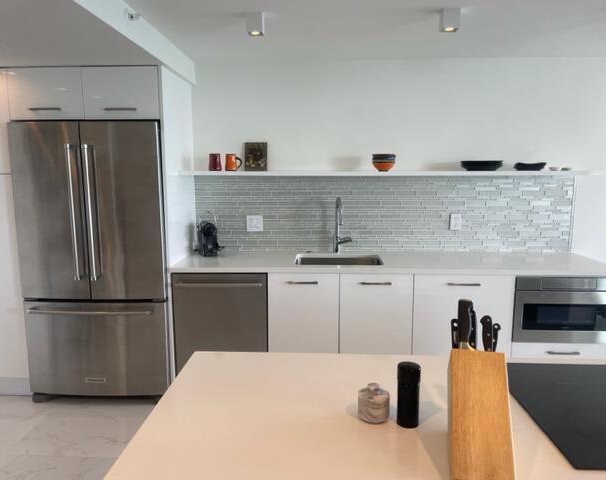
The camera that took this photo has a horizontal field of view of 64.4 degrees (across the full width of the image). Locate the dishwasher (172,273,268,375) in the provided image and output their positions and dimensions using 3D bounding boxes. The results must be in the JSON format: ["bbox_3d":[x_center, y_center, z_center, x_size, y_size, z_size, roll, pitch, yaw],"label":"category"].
[{"bbox_3d":[-0.510,0.562,3.360,0.610,0.783,0.610,0,8,3],"label":"dishwasher"}]

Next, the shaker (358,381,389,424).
[{"bbox_3d":[0.172,0.388,1.165,0.076,0.084,0.076,0,8,3],"label":"shaker"}]

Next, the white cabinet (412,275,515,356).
[{"bbox_3d":[1.013,0.565,3.303,0.614,0.783,0.600,0,8,3],"label":"white cabinet"}]

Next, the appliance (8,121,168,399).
[{"bbox_3d":[-1.300,0.151,3.288,0.908,1.810,0.745,0,9,3],"label":"appliance"}]

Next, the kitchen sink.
[{"bbox_3d":[0.246,0.234,3.290,0.575,0.200,0.430,0,8,3],"label":"kitchen sink"}]

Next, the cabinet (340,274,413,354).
[{"bbox_3d":[0.479,0.562,3.332,0.456,0.783,0.600,0,8,3],"label":"cabinet"}]

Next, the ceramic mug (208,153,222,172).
[{"bbox_3d":[-0.603,-0.523,3.259,0.086,0.113,0.114,0,9,3],"label":"ceramic mug"}]

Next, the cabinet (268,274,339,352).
[{"bbox_3d":[0.021,0.574,3.371,0.457,0.843,0.600,0,9,3],"label":"cabinet"}]

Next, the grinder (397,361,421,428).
[{"bbox_3d":[0.254,0.371,1.150,0.049,0.144,0.049,0,9,3],"label":"grinder"}]

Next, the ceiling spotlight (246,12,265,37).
[{"bbox_3d":[-0.233,-1.070,2.390,0.084,0.092,0.084,0,9,3],"label":"ceiling spotlight"}]

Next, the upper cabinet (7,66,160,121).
[{"bbox_3d":[-1.315,-0.925,3.216,0.932,0.312,0.625,0,8,3],"label":"upper cabinet"}]

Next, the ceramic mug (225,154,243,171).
[{"bbox_3d":[-0.491,-0.549,3.418,0.125,0.116,0.086,0,8,3],"label":"ceramic mug"}]

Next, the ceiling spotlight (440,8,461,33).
[{"bbox_3d":[0.718,-1.065,2.341,0.084,0.092,0.084,0,9,3],"label":"ceiling spotlight"}]

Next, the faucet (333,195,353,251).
[{"bbox_3d":[0.296,-0.091,3.368,0.125,0.416,0.250,-1,9,-4],"label":"faucet"}]

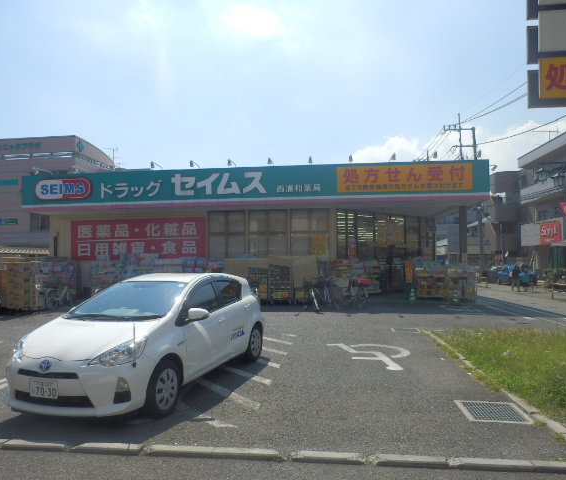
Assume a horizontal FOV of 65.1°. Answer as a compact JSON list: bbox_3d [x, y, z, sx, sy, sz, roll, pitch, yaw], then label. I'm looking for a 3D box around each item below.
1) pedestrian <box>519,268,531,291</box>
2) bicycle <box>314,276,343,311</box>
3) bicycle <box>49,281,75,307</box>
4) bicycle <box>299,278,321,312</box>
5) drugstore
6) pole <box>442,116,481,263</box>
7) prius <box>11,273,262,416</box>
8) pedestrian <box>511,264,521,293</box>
[{"bbox_3d":[13.937,2.345,25.500,0.500,1.350,0.350,-1,-2,7],"label":"pedestrian"},{"bbox_3d":[1.521,1.809,15.000,0.550,1.050,1.750,0,-2,-10],"label":"bicycle"},{"bbox_3d":[-7.983,1.978,16.100,0.550,1.050,1.750,-1,-2,7],"label":"bicycle"},{"bbox_3d":[0.917,1.818,14.800,0.550,1.050,1.750,0,-2,-15],"label":"bicycle"},{"bbox_3d":[-0.673,0.185,23.179,17.450,5.080,14.000,-1,-2,7],"label":"drugstore"},{"bbox_3d":[12.956,-3.017,31.500,2.400,11.700,0.600,-1,-2,7],"label":"pole"},{"bbox_3d":[-1.619,1.195,6.036,1.700,1.450,4.000,-1,-3,18],"label":"prius"},{"bbox_3d":[13.437,2.230,25.500,0.520,1.580,0.400,-1,-2,7],"label":"pedestrian"}]

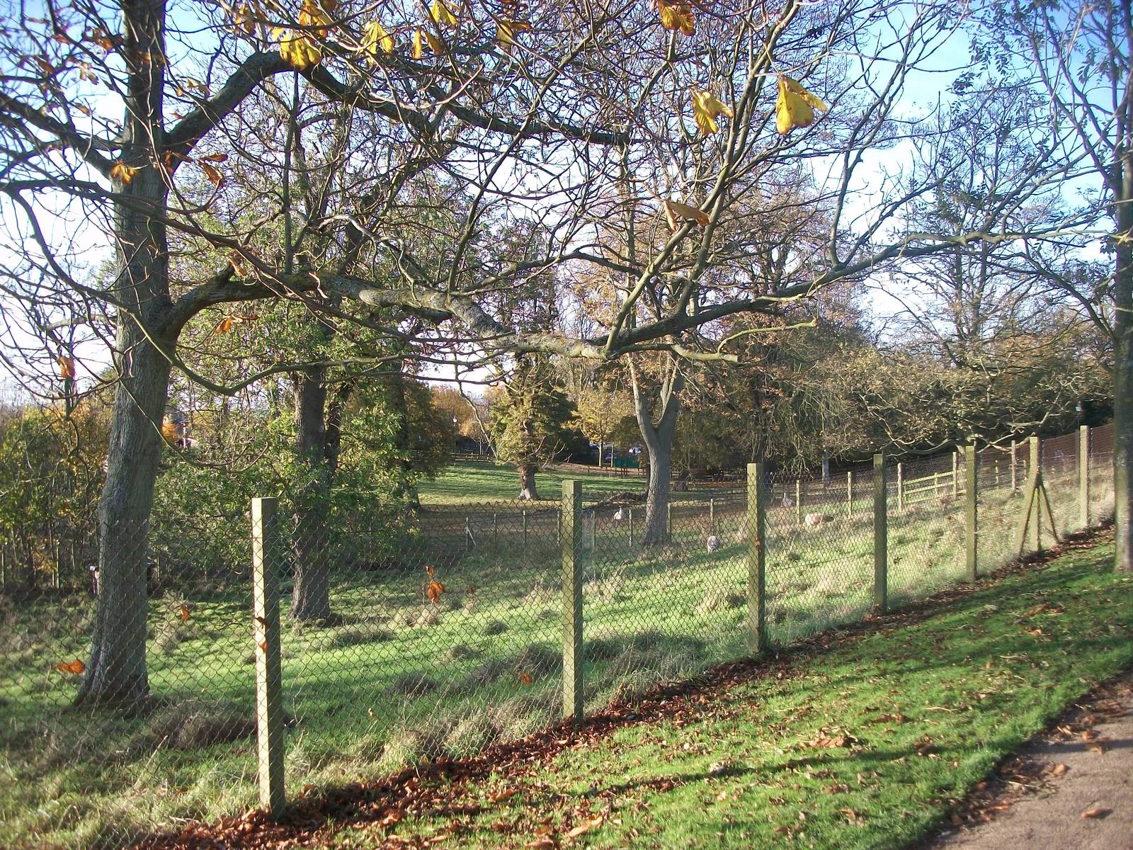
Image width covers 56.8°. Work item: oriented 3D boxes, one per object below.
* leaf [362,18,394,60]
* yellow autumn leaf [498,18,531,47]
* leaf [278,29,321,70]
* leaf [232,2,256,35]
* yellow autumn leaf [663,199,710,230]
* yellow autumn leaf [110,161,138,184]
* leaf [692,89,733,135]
[{"bbox_3d":[-0.864,-1.769,4.800,0.150,0.191,0.101,-1,1,-10],"label":"leaf"},{"bbox_3d":[-0.246,-1.837,4.900,0.157,0.133,0.087,-1,1,-3],"label":"yellow autumn leaf"},{"bbox_3d":[-1.194,-1.682,4.700,0.191,0.191,0.114,-1,1,-14],"label":"leaf"},{"bbox_3d":[-1.630,-2.054,5.300,0.121,0.170,0.100,-1,1,-17],"label":"leaf"},{"bbox_3d":[0.481,-0.845,4.200,0.192,0.124,0.093,-1,1,7],"label":"yellow autumn leaf"},{"bbox_3d":[-2.659,-1.515,6.300,0.170,0.138,0.107,-1,2,-23],"label":"yellow autumn leaf"},{"bbox_3d":[0.572,-1.225,4.100,0.163,0.180,0.103,0,1,8],"label":"leaf"}]

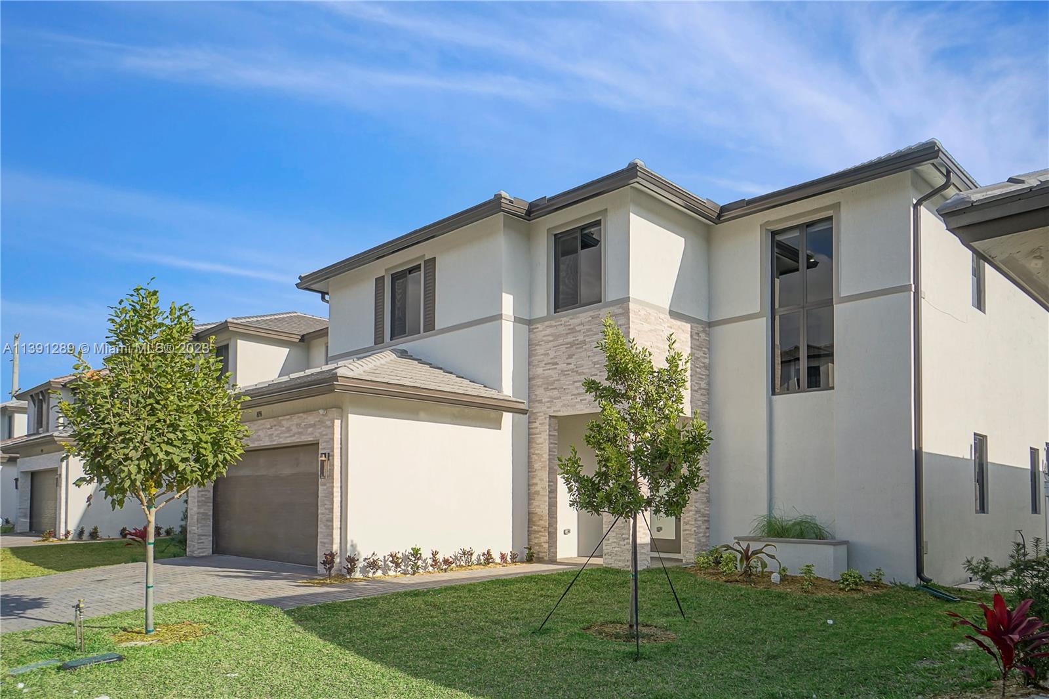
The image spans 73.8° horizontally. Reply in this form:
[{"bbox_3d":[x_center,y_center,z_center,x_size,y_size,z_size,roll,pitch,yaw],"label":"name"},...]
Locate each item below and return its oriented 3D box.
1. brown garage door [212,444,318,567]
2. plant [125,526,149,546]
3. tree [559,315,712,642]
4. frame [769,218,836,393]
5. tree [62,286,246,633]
[{"bbox_3d":[-5.020,3.010,13.580,4.800,2.160,0.120,-8,-11,43],"label":"brown garage door"},{"bbox_3d":[-9.430,4.610,17.200,0.700,0.560,0.700,0,-8,0],"label":"plant"},{"bbox_3d":[1.110,1.280,7.050,1.520,3.220,1.520,0,-8,0],"label":"tree"},{"bbox_3d":[5.180,-0.770,12.990,1.200,3.130,0.130,-8,-11,43],"label":"frame"},{"bbox_3d":[-3.980,1.170,7.500,1.880,3.700,1.880,0,-8,0],"label":"tree"}]

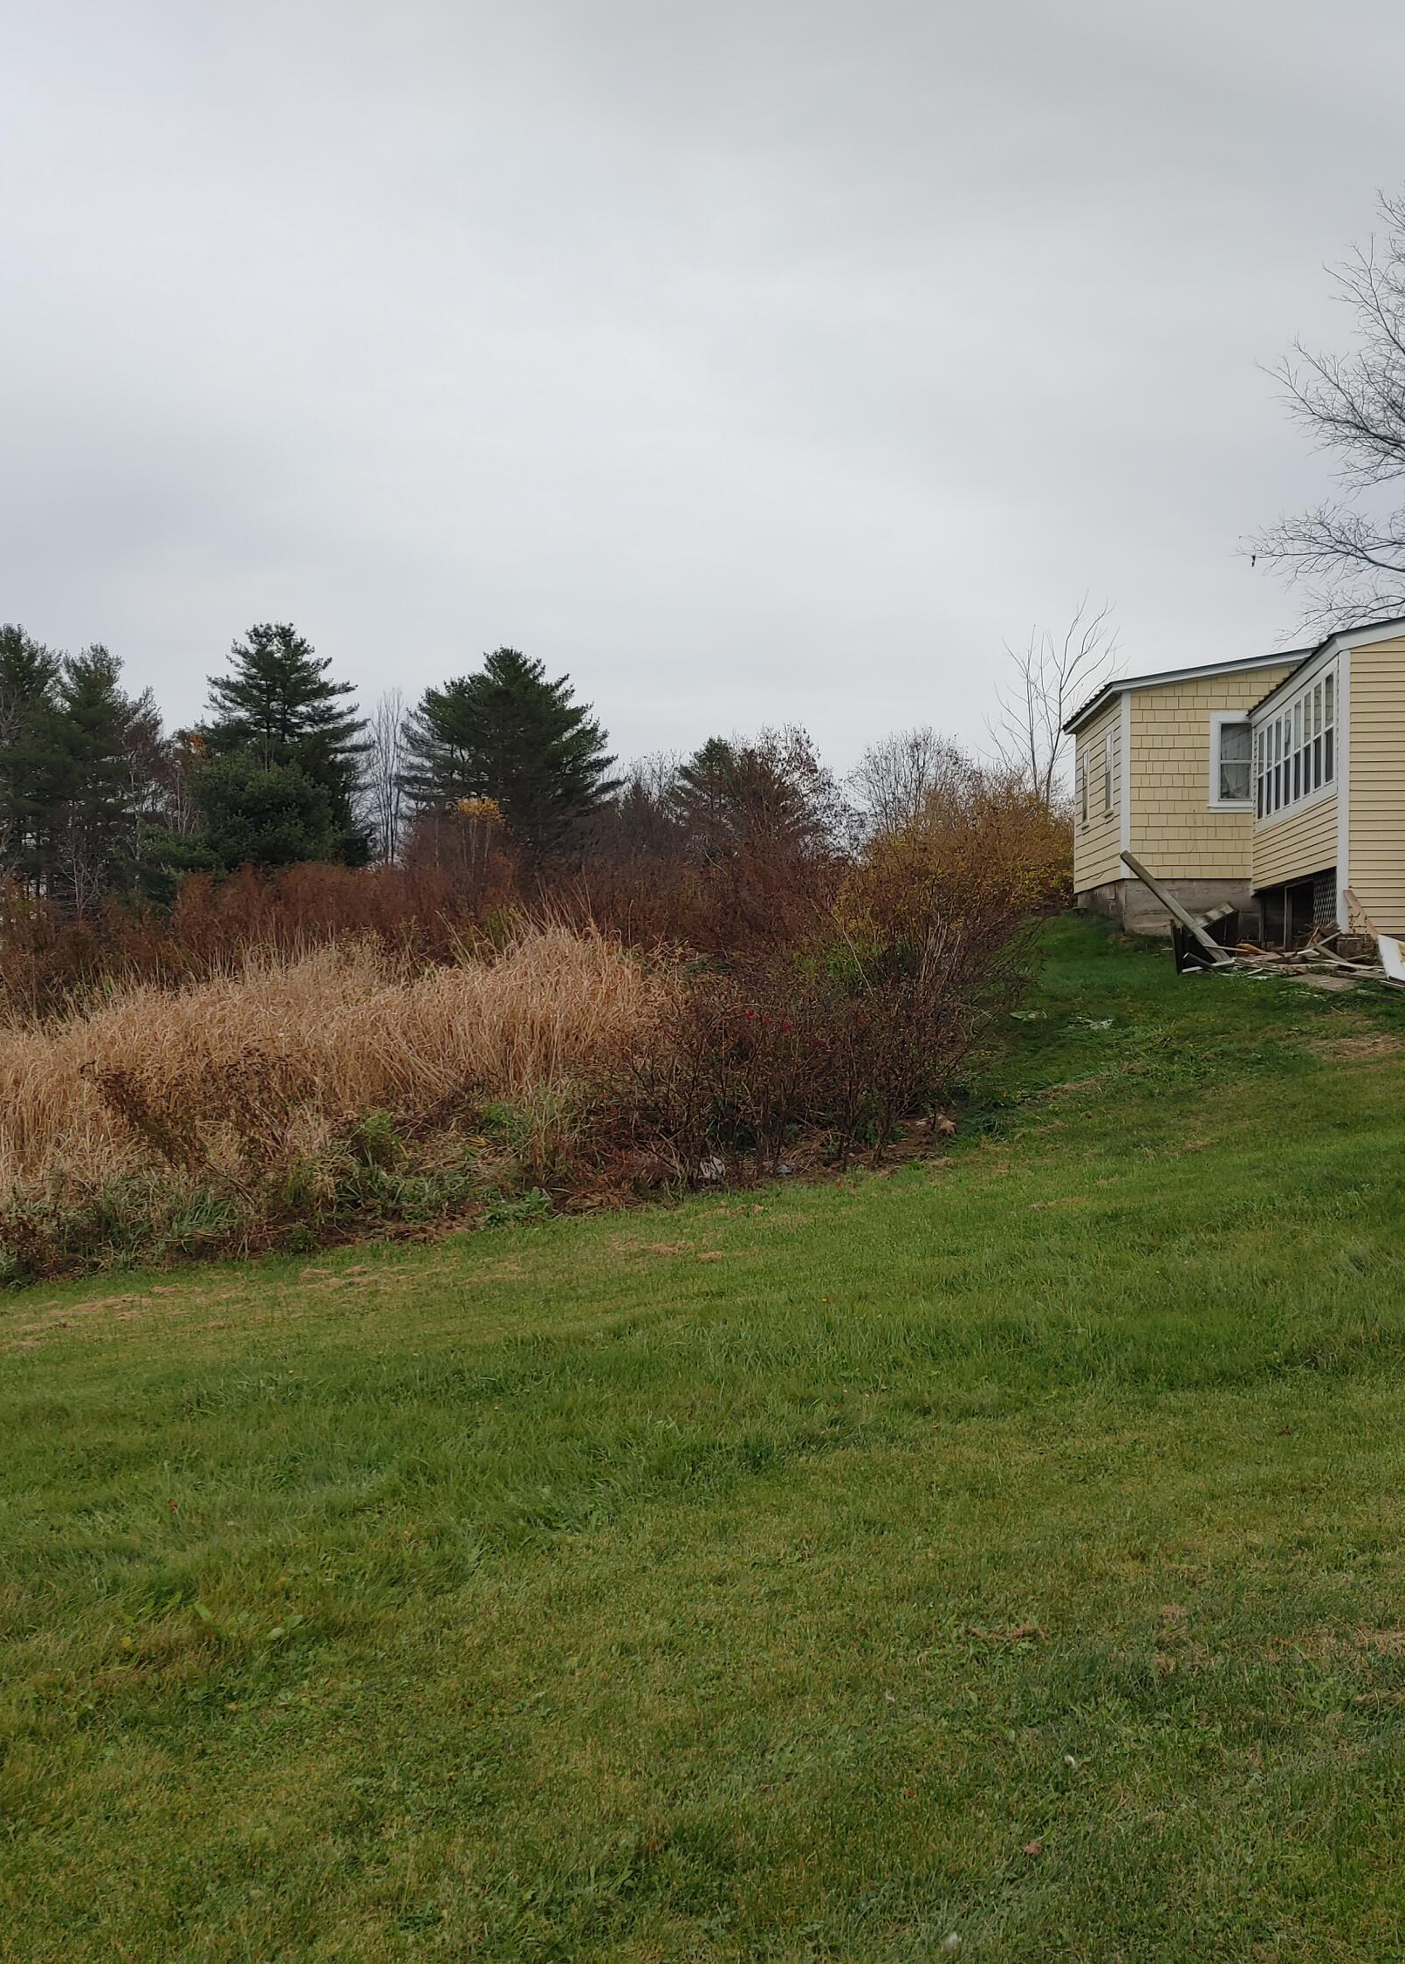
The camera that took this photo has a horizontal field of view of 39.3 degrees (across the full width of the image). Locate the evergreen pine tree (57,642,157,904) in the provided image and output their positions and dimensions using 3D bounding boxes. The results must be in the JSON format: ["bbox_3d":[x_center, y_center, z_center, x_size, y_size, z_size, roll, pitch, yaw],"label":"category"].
[{"bbox_3d":[-20.653,-5.235,68.000,4.300,12.870,4.300,0,0,0],"label":"evergreen pine tree"}]

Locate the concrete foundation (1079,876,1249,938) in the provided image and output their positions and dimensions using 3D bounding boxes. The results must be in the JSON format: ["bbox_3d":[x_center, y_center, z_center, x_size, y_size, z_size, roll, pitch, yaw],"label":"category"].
[{"bbox_3d":[6.420,-0.980,27.200,1.800,0.740,4.000,0,0,4],"label":"concrete foundation"}]

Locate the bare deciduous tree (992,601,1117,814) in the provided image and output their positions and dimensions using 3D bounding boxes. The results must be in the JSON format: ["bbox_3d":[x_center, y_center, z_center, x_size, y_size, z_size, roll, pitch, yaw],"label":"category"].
[{"bbox_3d":[6.190,-3.687,34.500,2.400,5.970,2.300,0,0,0],"label":"bare deciduous tree"}]

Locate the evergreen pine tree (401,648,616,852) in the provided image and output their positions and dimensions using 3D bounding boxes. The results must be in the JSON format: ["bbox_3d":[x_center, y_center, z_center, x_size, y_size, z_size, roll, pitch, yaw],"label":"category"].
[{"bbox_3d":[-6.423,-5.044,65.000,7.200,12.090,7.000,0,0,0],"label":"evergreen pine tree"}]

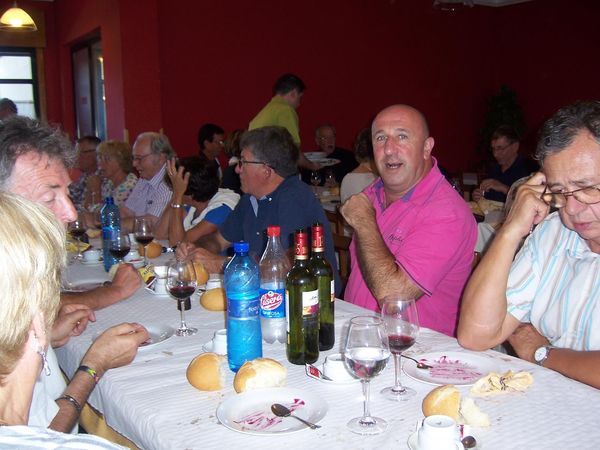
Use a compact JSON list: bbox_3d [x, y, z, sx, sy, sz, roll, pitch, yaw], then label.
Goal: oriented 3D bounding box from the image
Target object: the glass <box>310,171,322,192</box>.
[{"bbox_3d":[0.137,-0.340,5.200,0.083,0.198,0.083,-1,8,0],"label":"glass"}]

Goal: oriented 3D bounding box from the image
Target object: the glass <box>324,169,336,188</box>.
[{"bbox_3d":[0.239,-0.319,4.850,0.077,0.190,0.077,-1,8,0],"label":"glass"}]

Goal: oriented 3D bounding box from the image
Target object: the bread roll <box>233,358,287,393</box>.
[{"bbox_3d":[-0.079,0.300,1.247,0.103,0.060,0.080,-1,8,0],"label":"bread roll"}]

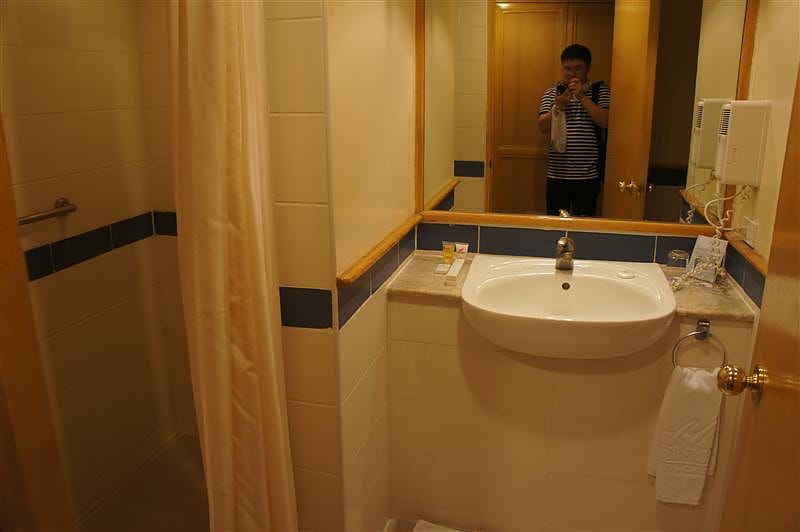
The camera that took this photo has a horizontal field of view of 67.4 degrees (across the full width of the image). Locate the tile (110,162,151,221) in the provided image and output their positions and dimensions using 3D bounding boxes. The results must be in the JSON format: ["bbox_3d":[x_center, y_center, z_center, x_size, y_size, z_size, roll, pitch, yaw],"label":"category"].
[{"bbox_3d":[-1.026,-0.289,2.296,0.012,0.200,0.209,3,17,14],"label":"tile"}]

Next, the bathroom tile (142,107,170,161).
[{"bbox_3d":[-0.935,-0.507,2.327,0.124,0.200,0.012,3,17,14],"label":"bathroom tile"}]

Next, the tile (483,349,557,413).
[{"bbox_3d":[0.366,0.350,1.829,0.200,0.200,0.012,3,17,14],"label":"tile"}]

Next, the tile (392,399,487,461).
[{"bbox_3d":[0.135,0.530,1.960,0.307,0.200,0.014,3,16,14],"label":"tile"}]

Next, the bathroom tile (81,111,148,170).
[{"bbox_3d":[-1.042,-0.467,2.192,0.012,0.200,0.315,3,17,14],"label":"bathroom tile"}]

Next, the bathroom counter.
[{"bbox_3d":[0.500,0.057,1.901,1.016,0.039,0.452,3,16,14],"label":"bathroom counter"}]

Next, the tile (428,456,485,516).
[{"bbox_3d":[0.194,0.726,2.000,0.190,0.200,0.014,3,16,14],"label":"tile"}]

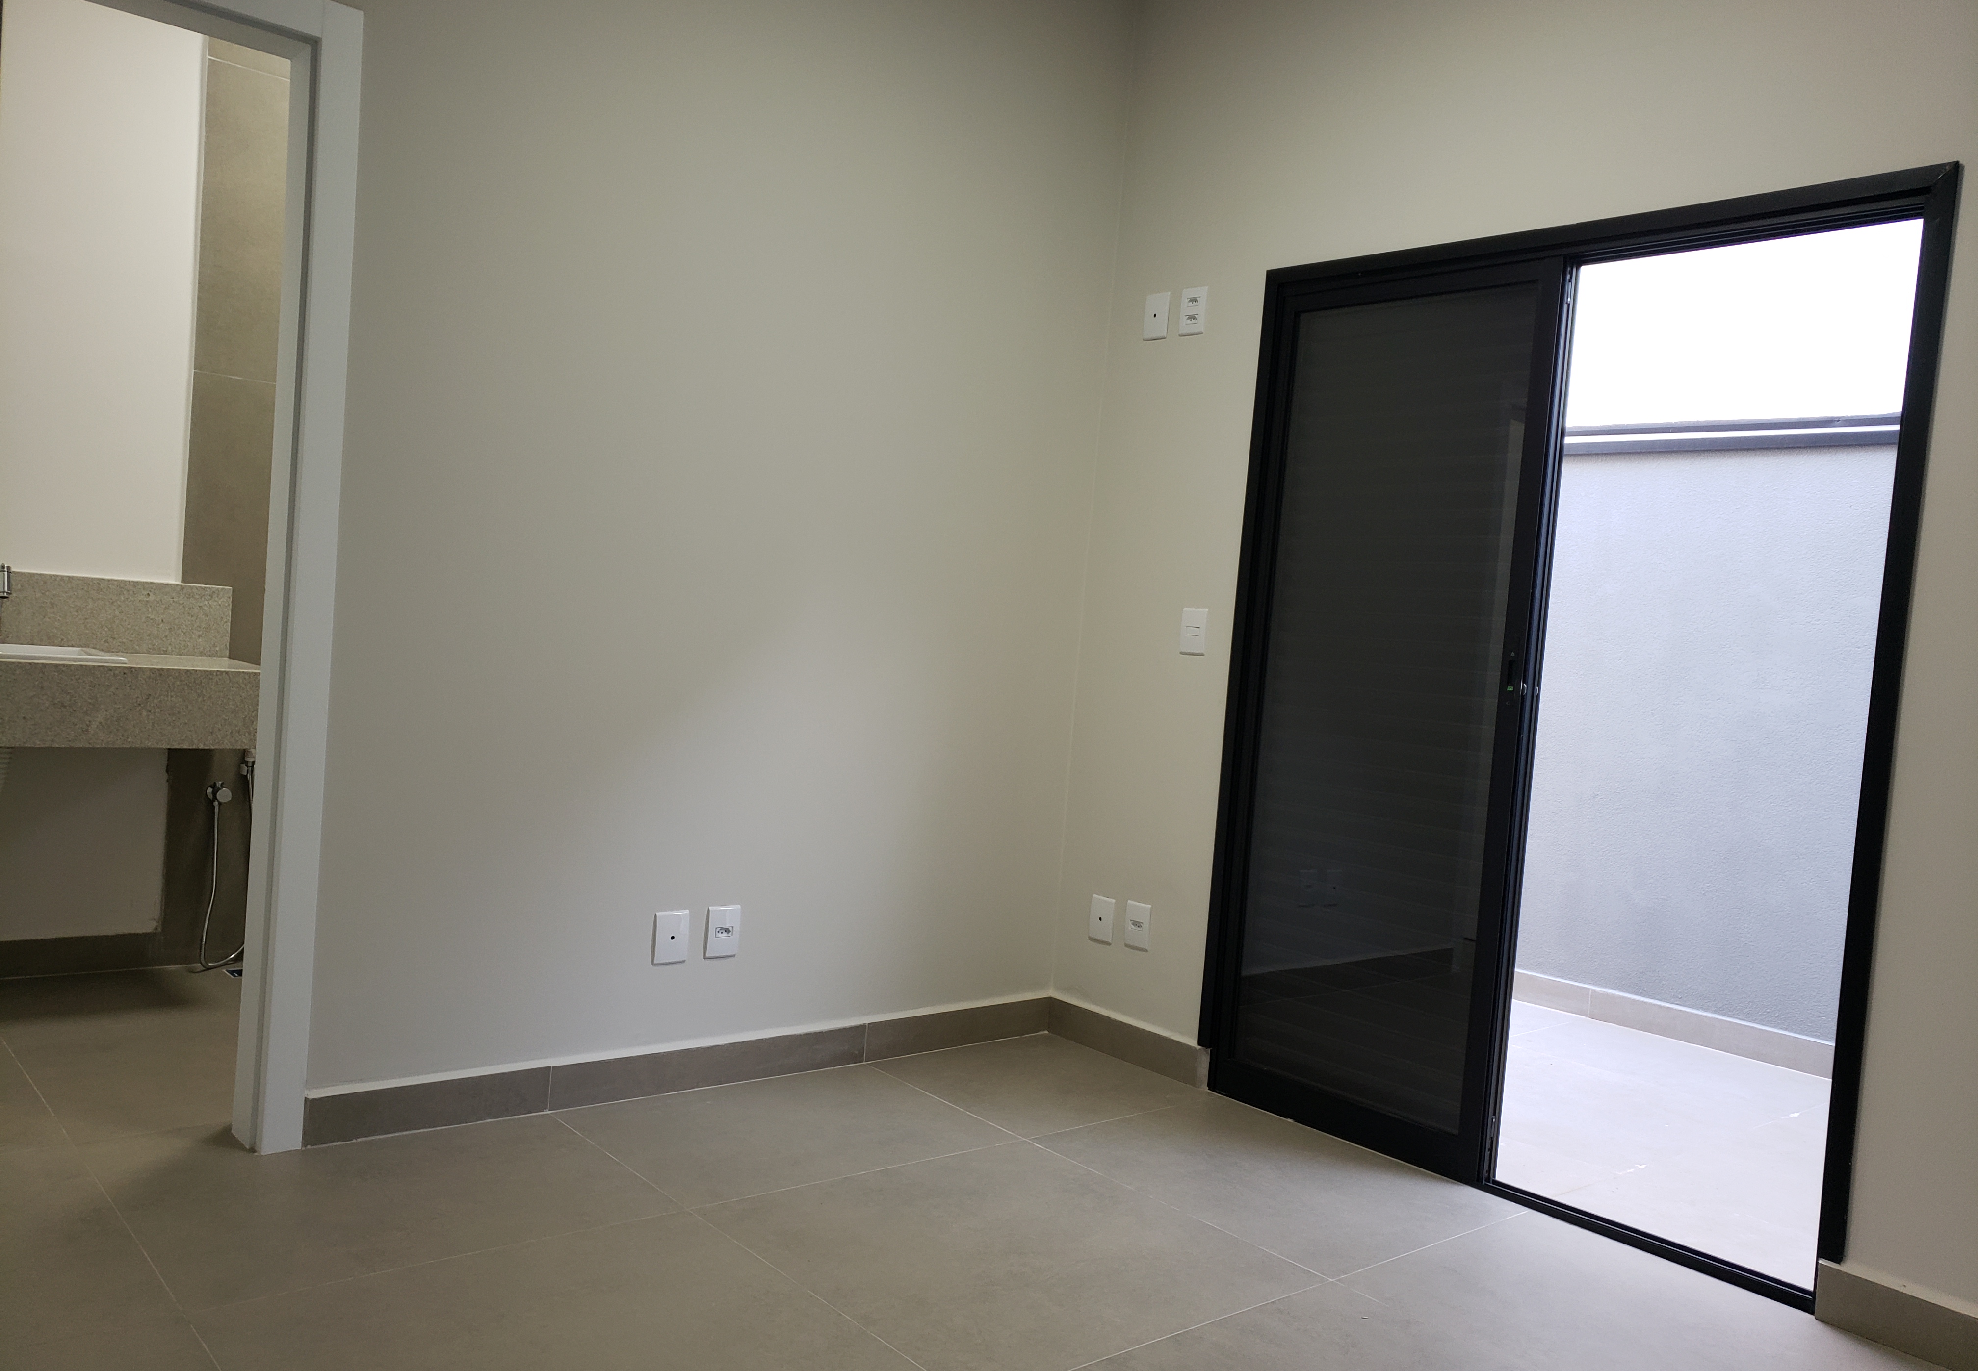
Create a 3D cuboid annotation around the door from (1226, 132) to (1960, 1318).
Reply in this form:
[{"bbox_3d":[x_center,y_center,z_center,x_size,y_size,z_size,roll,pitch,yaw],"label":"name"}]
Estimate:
[{"bbox_3d":[1.190,0.063,3.351,0.120,2.147,1.587,3,3,-40],"label":"door"}]

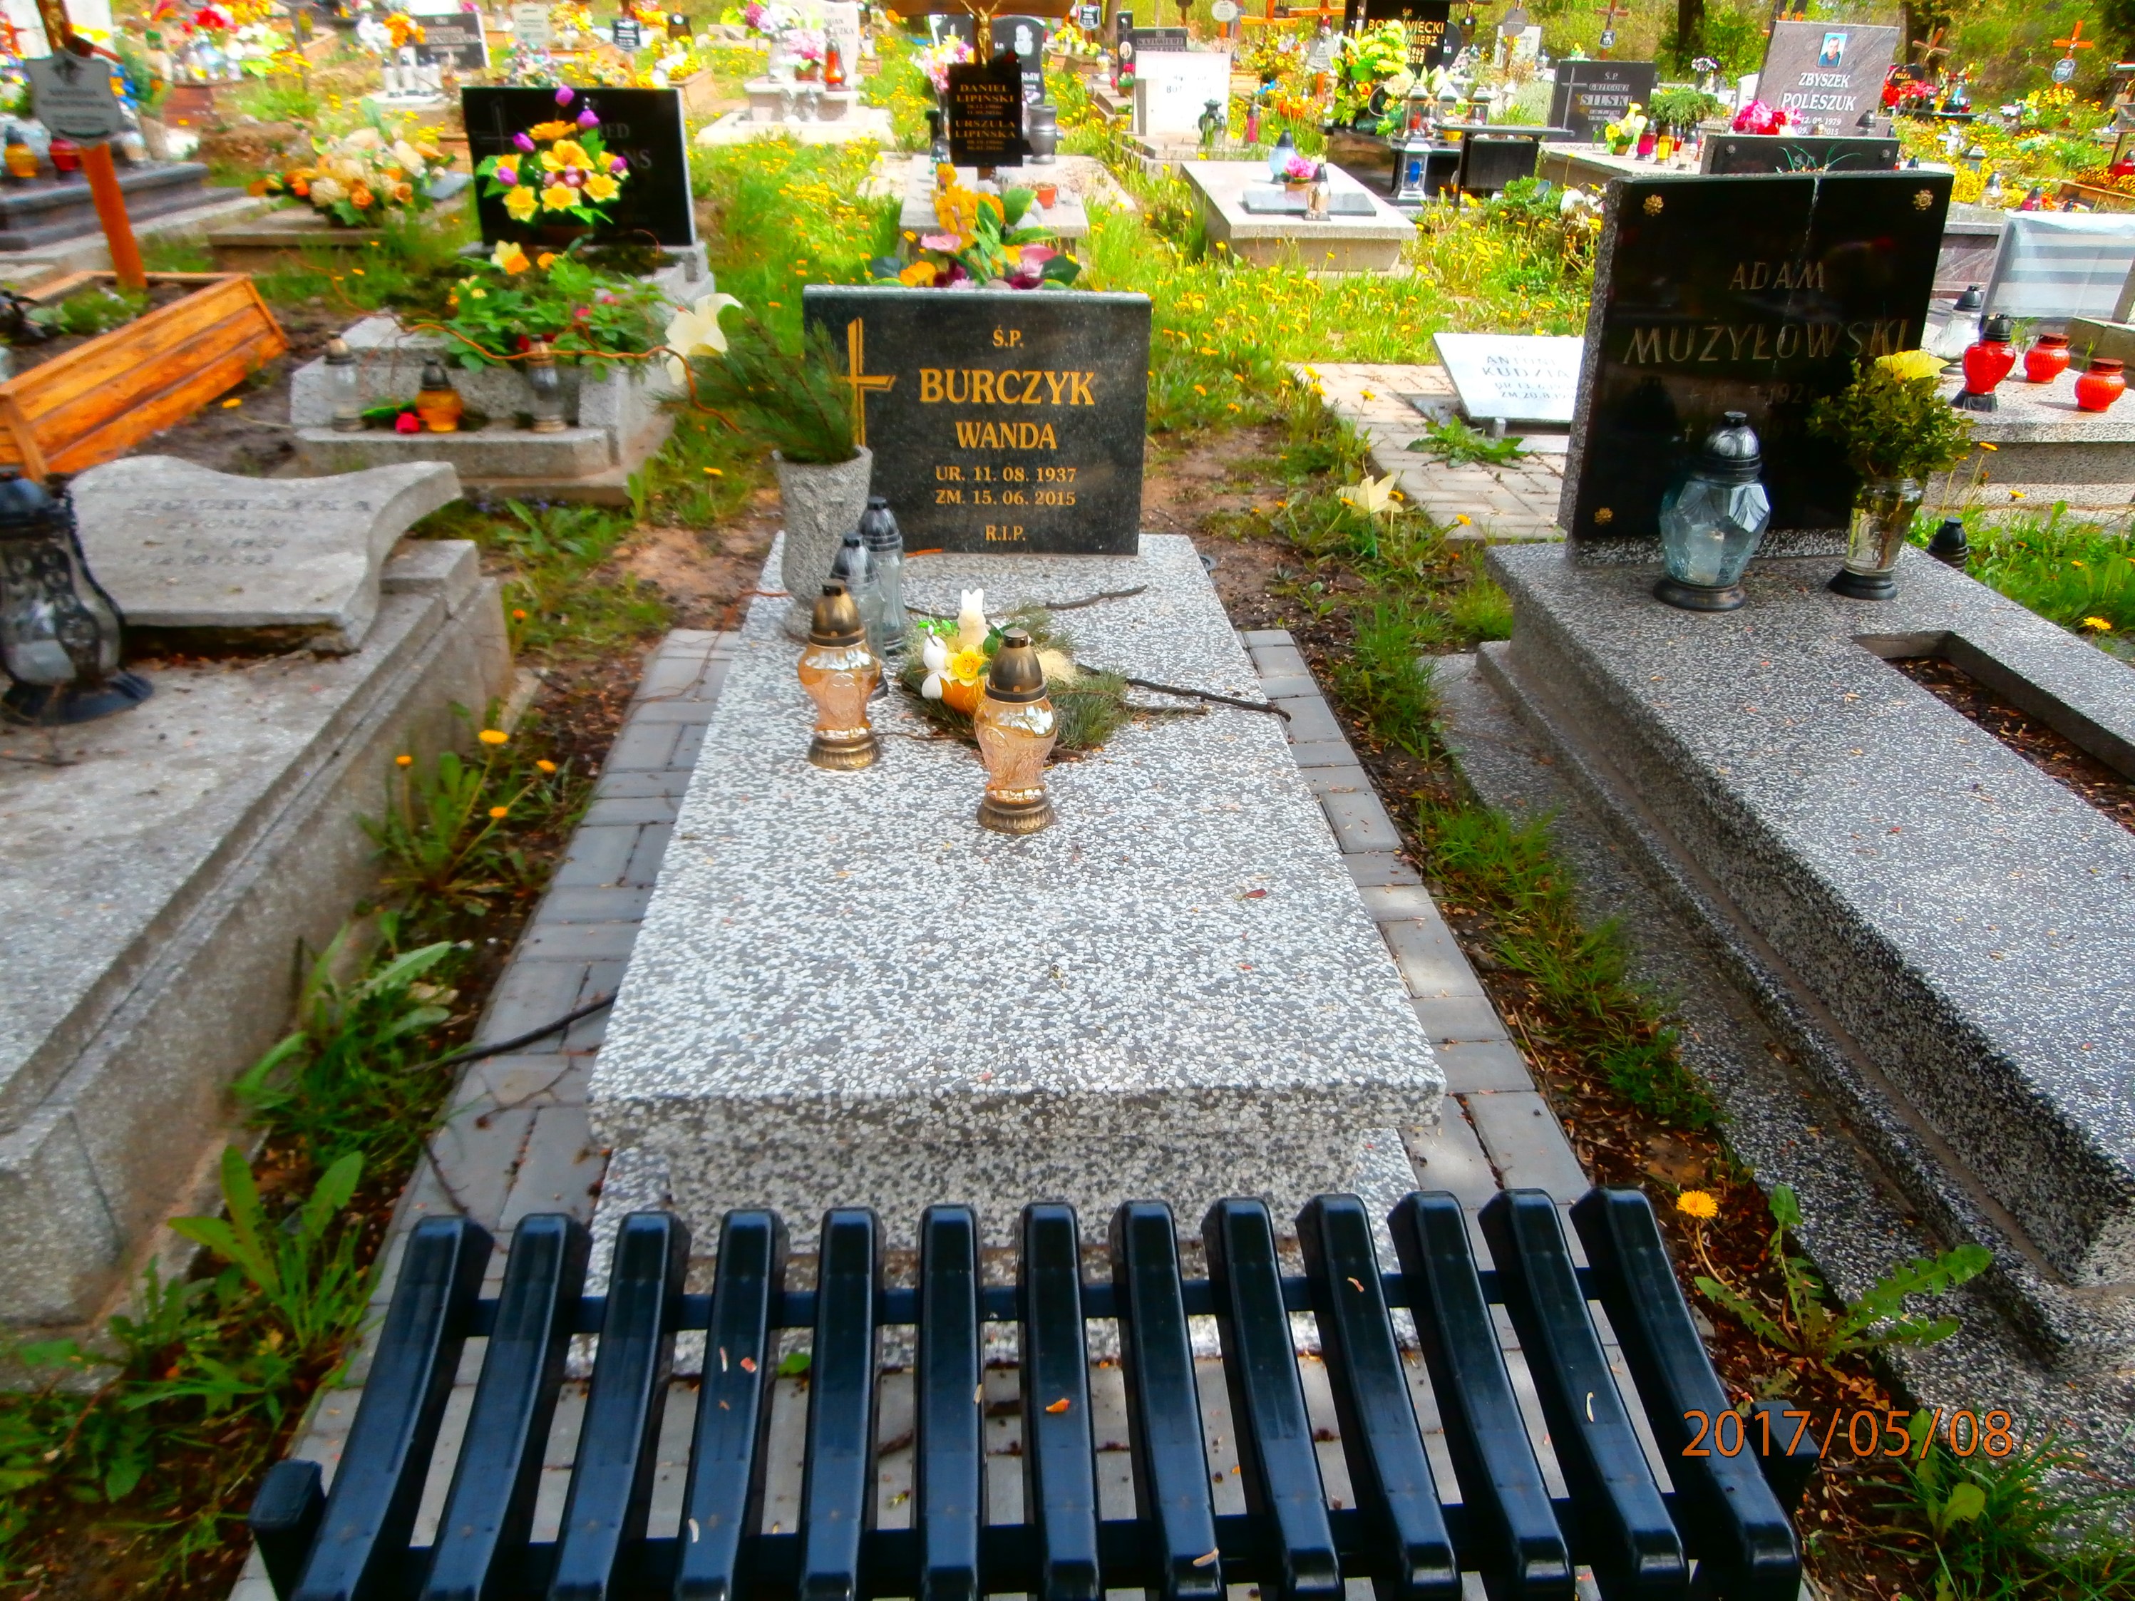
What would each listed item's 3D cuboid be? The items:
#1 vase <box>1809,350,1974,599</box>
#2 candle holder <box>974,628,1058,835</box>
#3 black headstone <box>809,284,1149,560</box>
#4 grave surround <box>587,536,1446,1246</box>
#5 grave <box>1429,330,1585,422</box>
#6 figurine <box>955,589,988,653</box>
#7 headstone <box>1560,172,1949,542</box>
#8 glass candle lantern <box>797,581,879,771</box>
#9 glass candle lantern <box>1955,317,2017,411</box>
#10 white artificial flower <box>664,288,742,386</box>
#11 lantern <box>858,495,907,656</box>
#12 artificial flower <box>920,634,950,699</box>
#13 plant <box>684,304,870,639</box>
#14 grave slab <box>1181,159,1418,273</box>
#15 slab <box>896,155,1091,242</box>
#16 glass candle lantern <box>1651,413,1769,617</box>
[{"bbox_3d":[1.501,-0.601,2.750,0.254,0.444,0.254,0,28,-4],"label":"vase"},{"bbox_3d":[-0.064,-0.091,1.846,0.103,0.252,0.103,0,28,-4],"label":"candle holder"},{"bbox_3d":[-0.162,-0.693,2.726,0.605,0.465,0.080,0,27,-4],"label":"black headstone"},{"bbox_3d":[-0.104,-0.006,2.244,0.814,0.270,1.746,0,28,-4],"label":"grave surround"},{"bbox_3d":[1.474,-1.345,4.747,0.497,0.036,0.513,0,46,-4],"label":"grave"},{"bbox_3d":[-0.141,-0.264,2.205,0.046,0.111,0.045,0,28,-4],"label":"figurine"},{"bbox_3d":[1.340,-0.832,2.902,0.726,0.710,0.065,-5,22,-14],"label":"headstone"},{"bbox_3d":[-0.299,-0.171,1.948,0.105,0.245,0.105,0,27,-4],"label":"glass candle lantern"},{"bbox_3d":[2.522,-1.203,4.059,0.120,0.245,0.120,0,28,-4],"label":"glass candle lantern"},{"bbox_3d":[-0.545,-0.694,2.218,0.111,0.124,0.089,9,28,14],"label":"white artificial flower"},{"bbox_3d":[-0.289,-0.352,2.302,0.074,0.242,0.074,0,27,-4],"label":"lantern"},{"bbox_3d":[-0.191,-0.194,2.127,0.043,0.095,0.043,0,27,-4],"label":"artificial flower"},{"bbox_3d":[-0.441,-0.507,2.317,0.271,0.492,0.219,0,27,-4],"label":"plant"},{"bbox_3d":[1.212,-3.254,8.231,0.930,0.235,1.978,0,31,-4],"label":"grave slab"},{"bbox_3d":[-0.340,-2.807,6.871,0.796,0.070,1.670,0,33,-3],"label":"slab"},{"bbox_3d":[1.185,-0.531,2.698,0.178,0.345,0.178,0,28,-4],"label":"glass candle lantern"}]

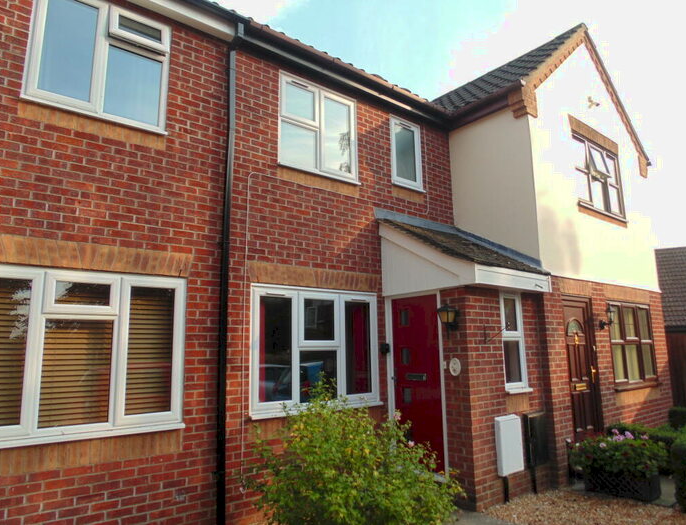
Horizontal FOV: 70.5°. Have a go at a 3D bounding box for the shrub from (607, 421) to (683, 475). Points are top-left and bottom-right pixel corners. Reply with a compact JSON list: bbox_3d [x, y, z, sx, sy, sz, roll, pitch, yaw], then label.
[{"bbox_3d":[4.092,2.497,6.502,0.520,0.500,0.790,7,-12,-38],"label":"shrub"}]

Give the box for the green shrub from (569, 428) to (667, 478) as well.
[{"bbox_3d":[3.119,2.165,5.534,0.580,0.440,0.900,7,-12,-38],"label":"green shrub"}]

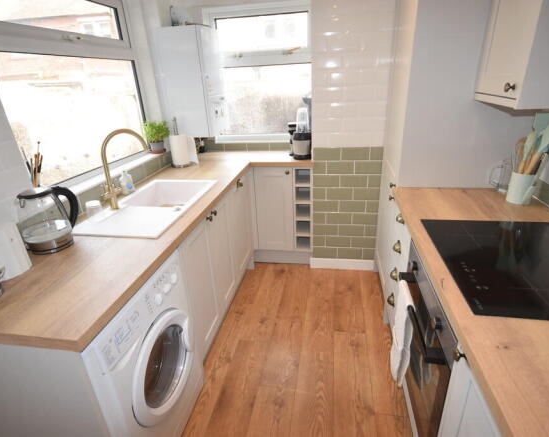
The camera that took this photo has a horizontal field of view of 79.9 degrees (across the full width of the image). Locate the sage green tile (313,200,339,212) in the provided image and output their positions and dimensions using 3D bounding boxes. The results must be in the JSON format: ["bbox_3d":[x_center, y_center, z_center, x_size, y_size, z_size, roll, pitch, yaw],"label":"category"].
[{"bbox_3d":[0.401,-0.091,2.521,0.193,0.099,0.010,2,24,10],"label":"sage green tile"}]

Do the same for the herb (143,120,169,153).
[{"bbox_3d":[-0.896,-0.628,2.517,0.180,0.235,0.180,1,24,10],"label":"herb"}]

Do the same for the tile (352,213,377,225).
[{"bbox_3d":[0.709,0.009,2.554,0.200,0.100,0.009,1,24,10],"label":"tile"}]

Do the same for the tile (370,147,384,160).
[{"bbox_3d":[0.727,-0.459,2.328,0.087,0.100,0.009,1,24,10],"label":"tile"}]

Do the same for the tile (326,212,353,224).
[{"bbox_3d":[0.508,0.004,2.573,0.199,0.100,0.009,1,24,10],"label":"tile"}]

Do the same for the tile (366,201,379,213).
[{"bbox_3d":[0.736,-0.085,2.458,0.090,0.099,0.010,2,24,10],"label":"tile"}]

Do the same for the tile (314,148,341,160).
[{"bbox_3d":[0.385,-0.468,2.402,0.200,0.100,0.009,1,24,10],"label":"tile"}]

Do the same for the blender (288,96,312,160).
[{"bbox_3d":[0.210,-0.639,2.447,0.150,0.384,0.148,2,24,10],"label":"blender"}]

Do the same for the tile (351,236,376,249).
[{"bbox_3d":[0.720,0.196,2.636,0.200,0.100,0.009,1,24,10],"label":"tile"}]

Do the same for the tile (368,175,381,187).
[{"bbox_3d":[0.734,-0.269,2.385,0.096,0.098,0.010,1,24,11],"label":"tile"}]

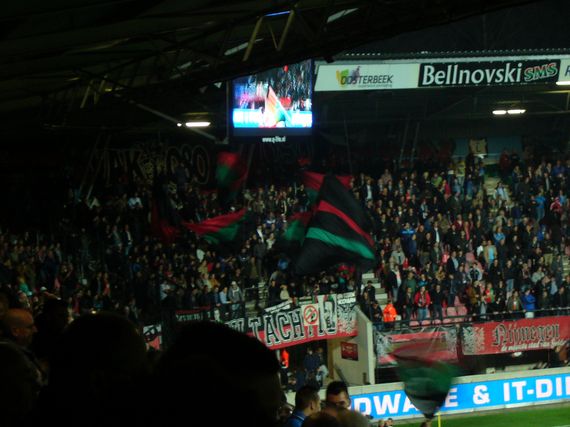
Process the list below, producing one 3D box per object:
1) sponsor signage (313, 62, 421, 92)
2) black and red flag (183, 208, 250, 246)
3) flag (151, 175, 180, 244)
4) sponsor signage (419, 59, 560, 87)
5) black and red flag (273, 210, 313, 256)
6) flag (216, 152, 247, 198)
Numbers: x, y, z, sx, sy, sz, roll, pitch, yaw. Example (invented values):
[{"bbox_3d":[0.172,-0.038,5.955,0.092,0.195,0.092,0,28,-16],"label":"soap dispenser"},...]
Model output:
[{"bbox_3d":[3.306,-5.372,68.187,4.340,1.000,0.150,-3,1,-20],"label":"sponsor signage"},{"bbox_3d":[-2.775,0.587,70.000,2.670,1.530,0.450,-3,1,-9],"label":"black and red flag"},{"bbox_3d":[-4.840,-0.162,70.000,1.180,2.750,0.450,-3,1,-9],"label":"flag"},{"bbox_3d":[8.329,-5.669,70.017,6.320,0.980,0.150,-3,1,-20],"label":"sponsor signage"},{"bbox_3d":[0.324,0.810,70.000,1.690,1.890,0.450,-3,1,-9],"label":"black and red flag"},{"bbox_3d":[-2.291,-1.627,74.000,1.330,1.990,0.450,-3,1,-9],"label":"flag"}]

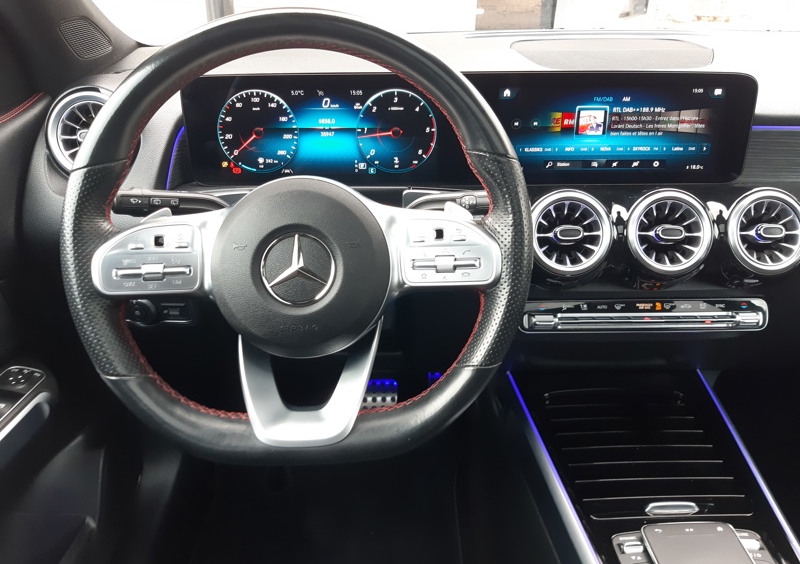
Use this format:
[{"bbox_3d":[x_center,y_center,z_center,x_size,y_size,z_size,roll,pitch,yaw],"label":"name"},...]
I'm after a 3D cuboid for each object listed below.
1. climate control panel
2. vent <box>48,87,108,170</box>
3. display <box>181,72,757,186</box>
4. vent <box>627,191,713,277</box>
[{"bbox_3d":[0.298,0.041,0.750,0.304,0.043,0.030,0,1,0],"label":"climate control panel"},{"bbox_3d":[-0.340,-0.168,0.686,0.097,0.097,0.040,0,13,0],"label":"vent"},{"bbox_3d":[0.074,-0.170,0.673,0.620,0.119,0.030,0,14,0],"label":"display"},{"bbox_3d":[0.300,-0.058,0.687,0.096,0.096,0.040,0,10,0],"label":"vent"}]

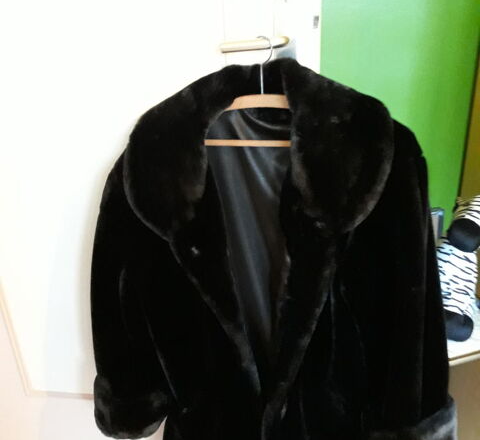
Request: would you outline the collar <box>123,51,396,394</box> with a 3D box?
[{"bbox_3d":[0.030,0.036,0.842,0.415,0.585,0.170,2,26,11],"label":"collar"}]

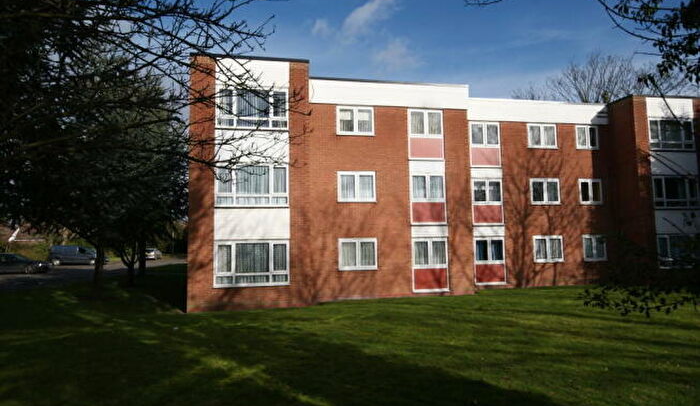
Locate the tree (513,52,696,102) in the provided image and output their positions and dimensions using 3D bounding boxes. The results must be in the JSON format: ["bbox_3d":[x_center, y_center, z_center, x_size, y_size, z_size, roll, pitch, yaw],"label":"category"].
[{"bbox_3d":[21.380,-4.085,36.576,13.800,17.800,13.000,-4,-6,31],"label":"tree"}]

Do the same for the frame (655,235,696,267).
[{"bbox_3d":[14.756,2.132,19.053,2.338,1.461,0.100,0,-5,-9],"label":"frame"}]

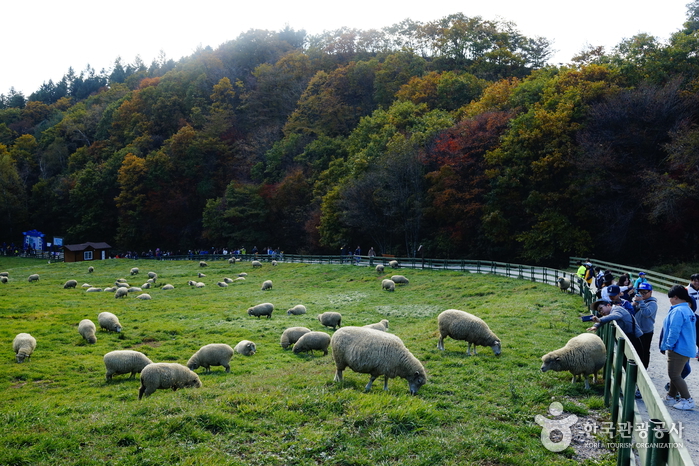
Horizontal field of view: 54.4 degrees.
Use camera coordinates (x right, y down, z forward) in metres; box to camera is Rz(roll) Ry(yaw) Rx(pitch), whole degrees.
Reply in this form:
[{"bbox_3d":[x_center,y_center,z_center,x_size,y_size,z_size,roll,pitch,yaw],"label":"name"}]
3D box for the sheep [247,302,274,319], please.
[{"bbox_3d":[-3.875,3.420,29.800,1.180,0.690,0.500,-1,3,-14],"label":"sheep"}]

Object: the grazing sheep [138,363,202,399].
[{"bbox_3d":[-3.282,2.733,12.500,1.200,0.670,0.500,-2,3,-27],"label":"grazing sheep"}]

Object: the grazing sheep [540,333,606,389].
[{"bbox_3d":[3.428,1.951,10.400,1.180,0.770,0.520,-3,8,-25],"label":"grazing sheep"}]

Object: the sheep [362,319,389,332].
[{"bbox_3d":[0.711,3.075,21.000,1.120,0.800,0.500,-1,7,-12],"label":"sheep"}]

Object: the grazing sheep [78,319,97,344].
[{"bbox_3d":[-8.662,3.276,22.500,0.500,0.700,1.120,-2,4,-38],"label":"grazing sheep"}]

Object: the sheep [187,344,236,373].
[{"bbox_3d":[-3.478,3.140,17.000,1.220,0.740,0.500,1,7,10],"label":"sheep"}]

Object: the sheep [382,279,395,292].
[{"bbox_3d":[2.411,3.264,42.000,0.500,0.740,1.150,-4,8,-30],"label":"sheep"}]

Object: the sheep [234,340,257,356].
[{"bbox_3d":[-2.997,3.329,19.600,0.460,0.460,0.920,-3,4,-43],"label":"sheep"}]

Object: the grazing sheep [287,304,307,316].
[{"bbox_3d":[-2.331,3.454,30.300,0.980,0.470,0.470,-2,4,-40],"label":"grazing sheep"}]

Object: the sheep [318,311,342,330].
[{"bbox_3d":[-0.718,3.298,25.400,1.120,0.670,0.500,3,4,40],"label":"sheep"}]

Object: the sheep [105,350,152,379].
[{"bbox_3d":[-5.434,3.295,16.900,1.270,0.740,0.500,0,7,-3],"label":"sheep"}]

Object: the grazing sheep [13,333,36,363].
[{"bbox_3d":[-9.231,3.238,19.300,0.570,0.760,1.150,-2,7,-15],"label":"grazing sheep"}]

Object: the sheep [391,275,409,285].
[{"bbox_3d":[3.414,3.163,45.500,1.200,0.670,0.500,1,3,12],"label":"sheep"}]

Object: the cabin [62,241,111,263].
[{"bbox_3d":[-41.563,3.179,108.000,4.100,3.100,6.900,6,10,43],"label":"cabin"}]

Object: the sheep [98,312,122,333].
[{"bbox_3d":[-9.145,3.405,26.000,1.180,0.740,0.500,5,9,35],"label":"sheep"}]

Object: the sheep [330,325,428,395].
[{"bbox_3d":[0.351,1.556,8.300,1.220,0.740,0.520,1,3,22],"label":"sheep"}]

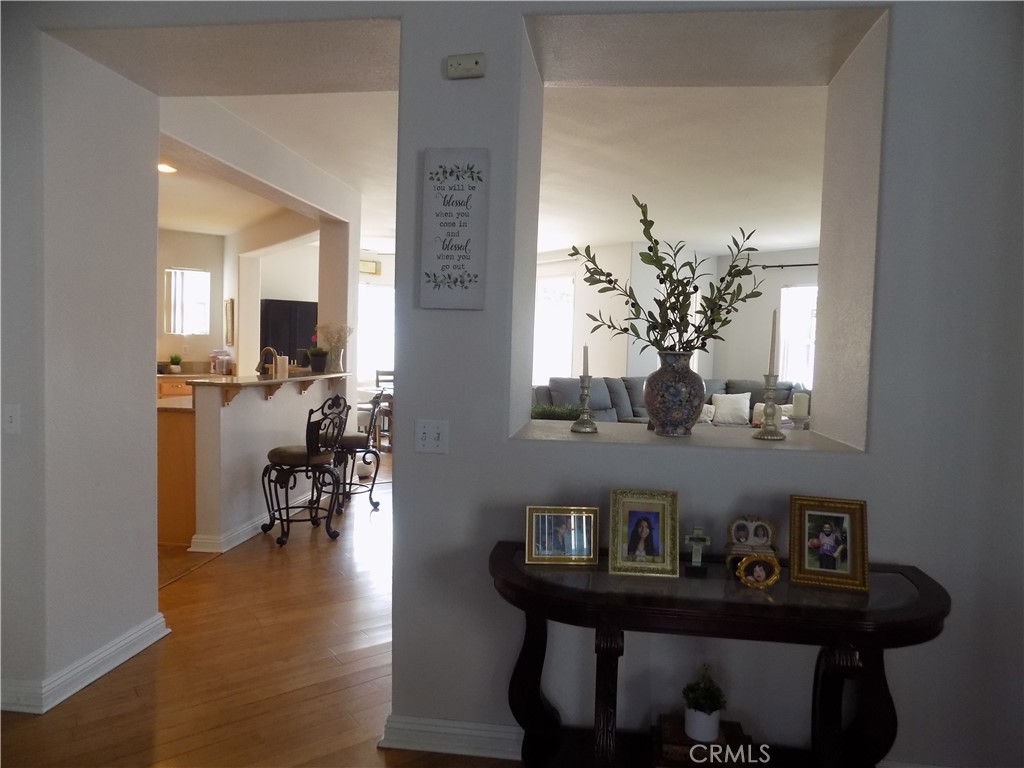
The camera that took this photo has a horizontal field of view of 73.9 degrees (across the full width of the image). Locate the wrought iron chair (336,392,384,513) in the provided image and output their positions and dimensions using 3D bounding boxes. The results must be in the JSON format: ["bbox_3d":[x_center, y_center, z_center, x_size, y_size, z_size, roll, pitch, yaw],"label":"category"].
[{"bbox_3d":[-1.397,0.527,5.757,0.582,0.992,0.523,1,3,-15],"label":"wrought iron chair"}]

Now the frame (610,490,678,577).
[{"bbox_3d":[0.375,0.422,1.946,0.191,0.238,0.049,2,-13,4],"label":"frame"}]

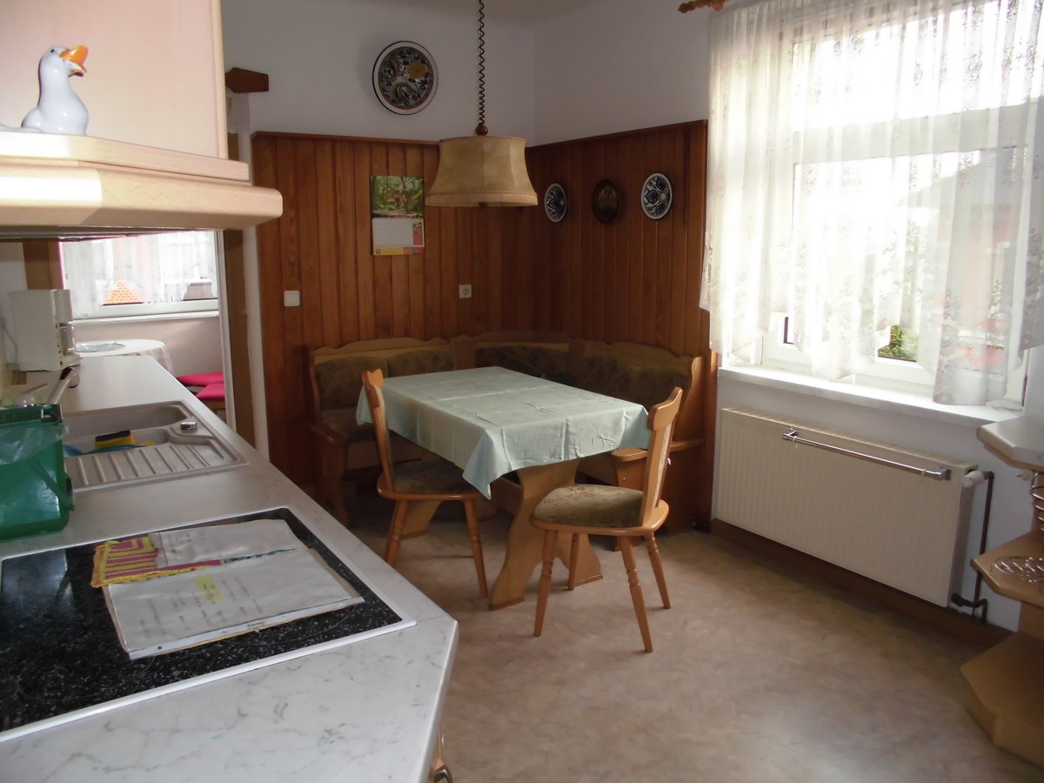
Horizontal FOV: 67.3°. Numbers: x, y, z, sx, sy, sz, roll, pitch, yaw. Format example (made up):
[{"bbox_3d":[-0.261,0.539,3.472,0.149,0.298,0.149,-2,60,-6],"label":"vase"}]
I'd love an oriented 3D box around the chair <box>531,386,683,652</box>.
[{"bbox_3d":[0.308,0.432,2.870,0.470,0.880,0.420,4,12,19],"label":"chair"}]

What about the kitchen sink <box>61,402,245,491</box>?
[{"bbox_3d":[-1.139,0.211,2.227,0.500,0.160,0.890,-7,14,-32],"label":"kitchen sink"}]

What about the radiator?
[{"bbox_3d":[1.245,0.425,3.202,0.100,0.520,1.100,-7,14,-32],"label":"radiator"}]

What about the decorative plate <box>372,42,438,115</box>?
[{"bbox_3d":[-0.637,-1.725,4.317,0.380,0.380,0.040,-7,14,-32],"label":"decorative plate"}]

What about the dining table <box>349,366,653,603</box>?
[{"bbox_3d":[-0.126,0.371,3.462,0.740,0.760,1.120,-7,14,-32],"label":"dining table"}]

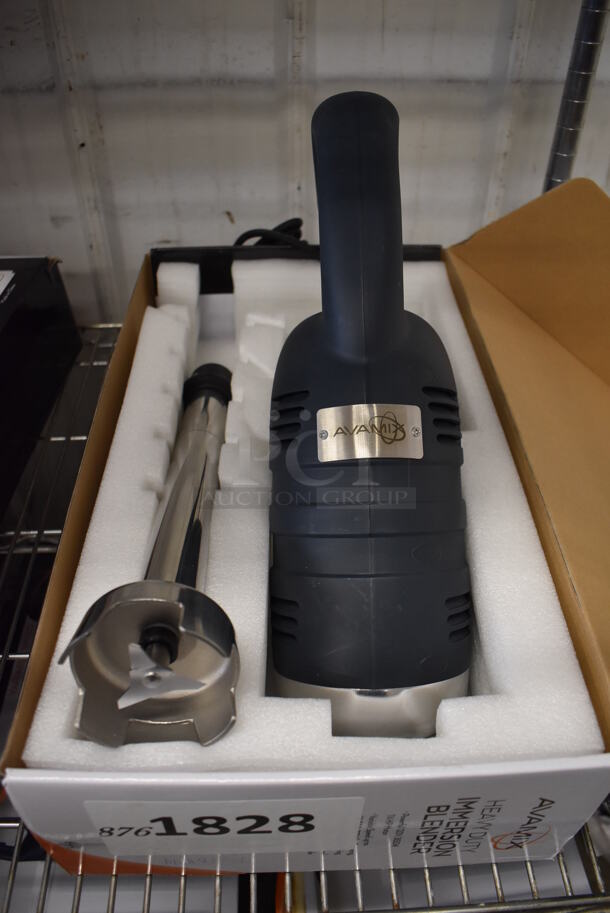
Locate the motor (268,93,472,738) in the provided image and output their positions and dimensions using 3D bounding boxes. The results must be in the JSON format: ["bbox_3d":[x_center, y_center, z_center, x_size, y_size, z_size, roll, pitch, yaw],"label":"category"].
[{"bbox_3d":[0.037,-0.033,0.424,0.121,0.133,0.380,-2,85,3],"label":"motor"}]

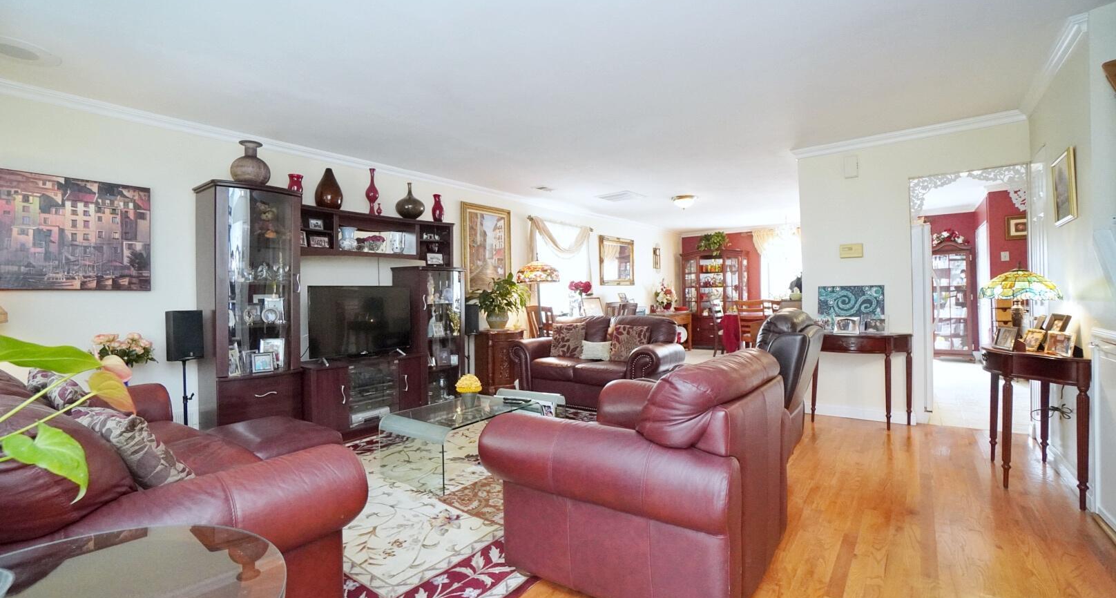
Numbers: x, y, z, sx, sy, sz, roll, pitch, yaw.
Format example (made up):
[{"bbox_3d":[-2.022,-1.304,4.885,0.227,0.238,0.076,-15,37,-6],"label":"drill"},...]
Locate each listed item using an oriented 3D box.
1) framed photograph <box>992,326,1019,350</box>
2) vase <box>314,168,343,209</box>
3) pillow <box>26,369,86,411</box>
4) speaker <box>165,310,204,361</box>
[{"bbox_3d":[2.686,0.235,2.780,0.040,0.140,0.150,11,2,8],"label":"framed photograph"},{"bbox_3d":[-1.948,-0.929,3.943,0.205,0.365,0.205,-1,0,37],"label":"vase"},{"bbox_3d":[-2.331,0.517,2.209,0.430,0.410,0.150,-1,32,37],"label":"pillow"},{"bbox_3d":[-2.461,0.242,3.082,0.200,0.320,0.190,-1,0,42],"label":"speaker"}]

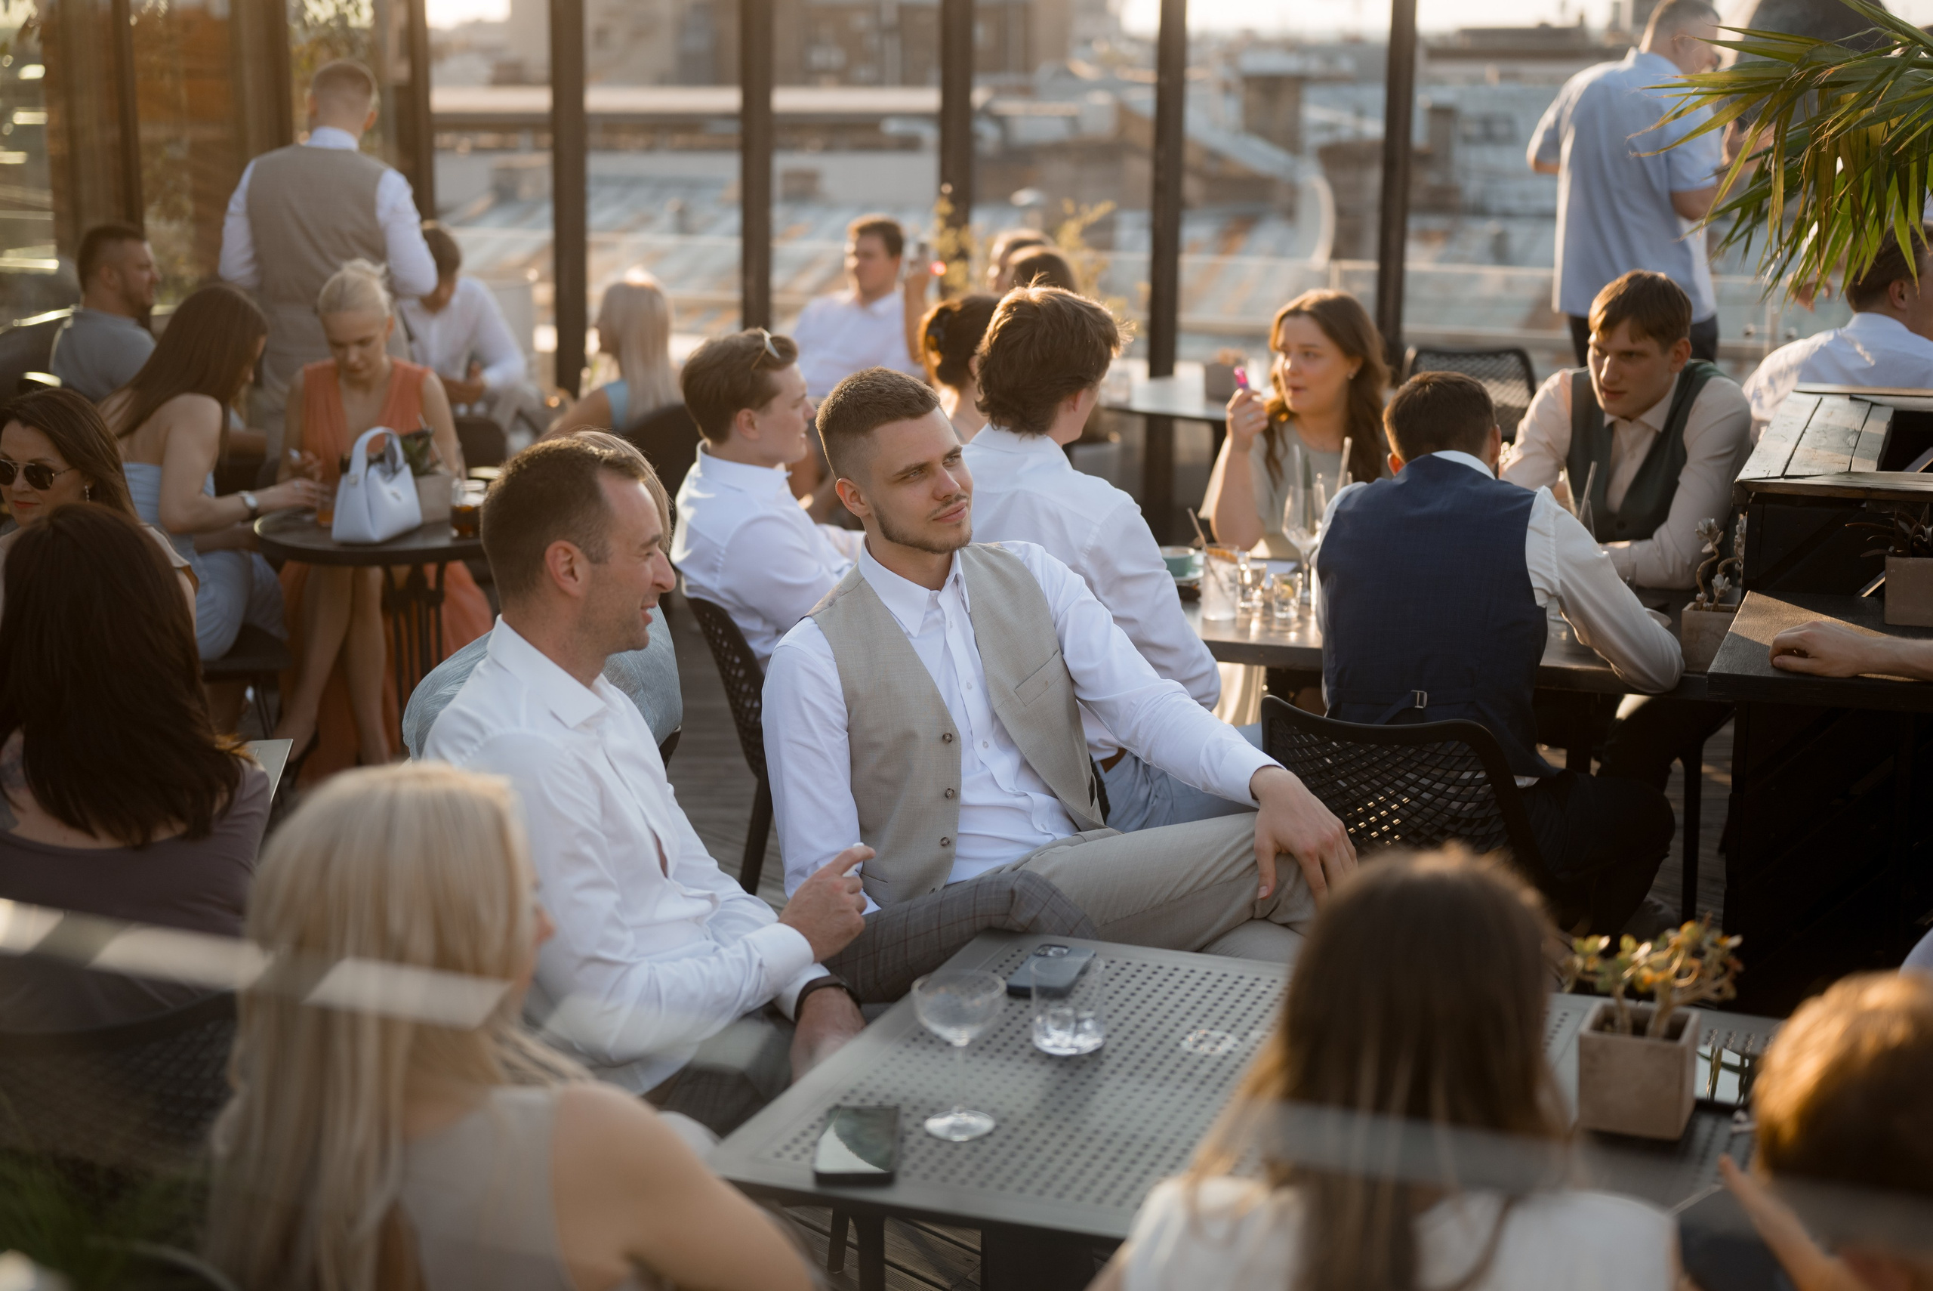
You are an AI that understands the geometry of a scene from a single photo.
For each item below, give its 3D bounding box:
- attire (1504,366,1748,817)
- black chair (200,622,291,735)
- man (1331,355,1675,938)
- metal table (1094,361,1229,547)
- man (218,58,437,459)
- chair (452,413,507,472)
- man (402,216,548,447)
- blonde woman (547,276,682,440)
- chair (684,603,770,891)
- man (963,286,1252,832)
[{"bbox_3d":[1.261,-0.029,5.150,0.580,1.000,0.660,5,14,22],"label":"attire"},{"bbox_3d":[-1.870,0.056,6.220,0.540,0.830,0.480,-6,13,-23],"label":"black chair"},{"bbox_3d":[0.889,0.155,4.419,0.580,1.230,0.880,7,14,31],"label":"man"},{"bbox_3d":[0.840,-0.396,8.300,1.150,0.745,0.780,4,13,24],"label":"metal table"},{"bbox_3d":[-1.760,-0.739,7.600,0.570,1.810,0.400,-5,12,-17],"label":"man"},{"bbox_3d":[-1.560,-0.269,7.750,0.500,0.820,0.540,-1,12,0],"label":"chair"},{"bbox_3d":[-1.367,-0.499,7.400,0.580,1.240,0.720,1,13,7],"label":"man"},{"bbox_3d":[-0.995,-0.410,7.358,0.740,1.170,0.480,7,14,31],"label":"blonde woman"},{"bbox_3d":[-0.138,0.372,4.450,0.570,0.820,0.500,-4,13,-17],"label":"chair"},{"bbox_3d":[0.233,0.135,4.246,0.540,1.360,0.800,10,16,41],"label":"man"}]

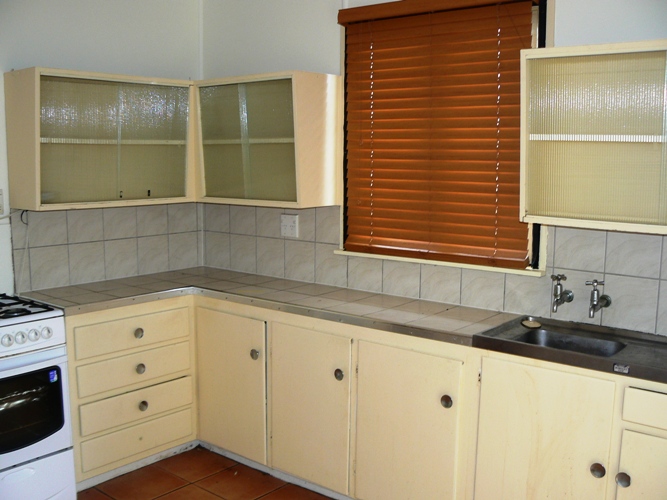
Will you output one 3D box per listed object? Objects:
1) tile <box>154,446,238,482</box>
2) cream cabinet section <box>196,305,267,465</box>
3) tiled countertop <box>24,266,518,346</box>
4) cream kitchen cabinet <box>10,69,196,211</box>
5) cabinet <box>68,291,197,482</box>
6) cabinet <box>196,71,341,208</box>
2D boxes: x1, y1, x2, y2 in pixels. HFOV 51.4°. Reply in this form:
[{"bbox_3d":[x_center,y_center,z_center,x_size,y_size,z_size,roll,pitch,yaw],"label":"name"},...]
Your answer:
[{"bbox_3d":[-0.668,1.041,3.365,0.320,0.010,0.317,6,9,38],"label":"tile"},{"bbox_3d":[-0.501,0.653,3.345,0.473,0.704,0.020,6,9,38],"label":"cream cabinet section"},{"bbox_3d":[-0.354,0.255,3.017,2.014,0.041,1.192,6,9,38],"label":"tiled countertop"},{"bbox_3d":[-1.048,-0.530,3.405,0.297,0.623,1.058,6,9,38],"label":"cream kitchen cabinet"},{"bbox_3d":[-1.080,0.611,3.379,0.473,0.783,0.730,6,9,38],"label":"cabinet"},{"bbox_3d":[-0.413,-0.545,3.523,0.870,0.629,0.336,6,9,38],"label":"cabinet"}]

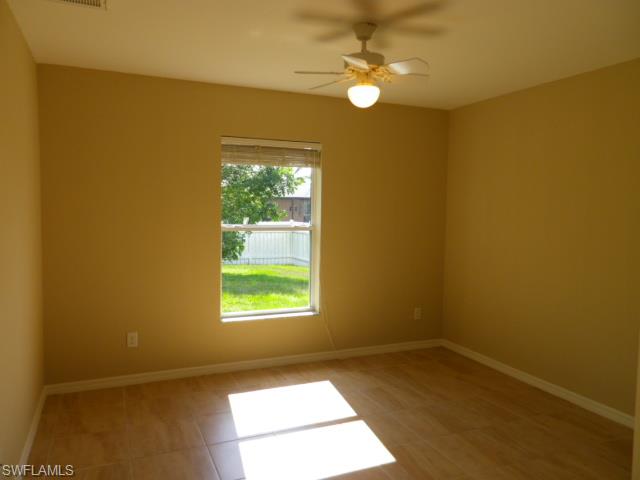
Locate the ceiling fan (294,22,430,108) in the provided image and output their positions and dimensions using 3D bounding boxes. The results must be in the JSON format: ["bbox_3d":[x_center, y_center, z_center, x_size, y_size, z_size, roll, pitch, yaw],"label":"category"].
[{"bbox_3d":[0.245,-0.951,2.533,0.770,0.452,0.760,-1,4,-23],"label":"ceiling fan"}]

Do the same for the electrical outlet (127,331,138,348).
[{"bbox_3d":[-1.481,0.793,3.663,0.072,0.117,0.012,-1,4,-23],"label":"electrical outlet"}]

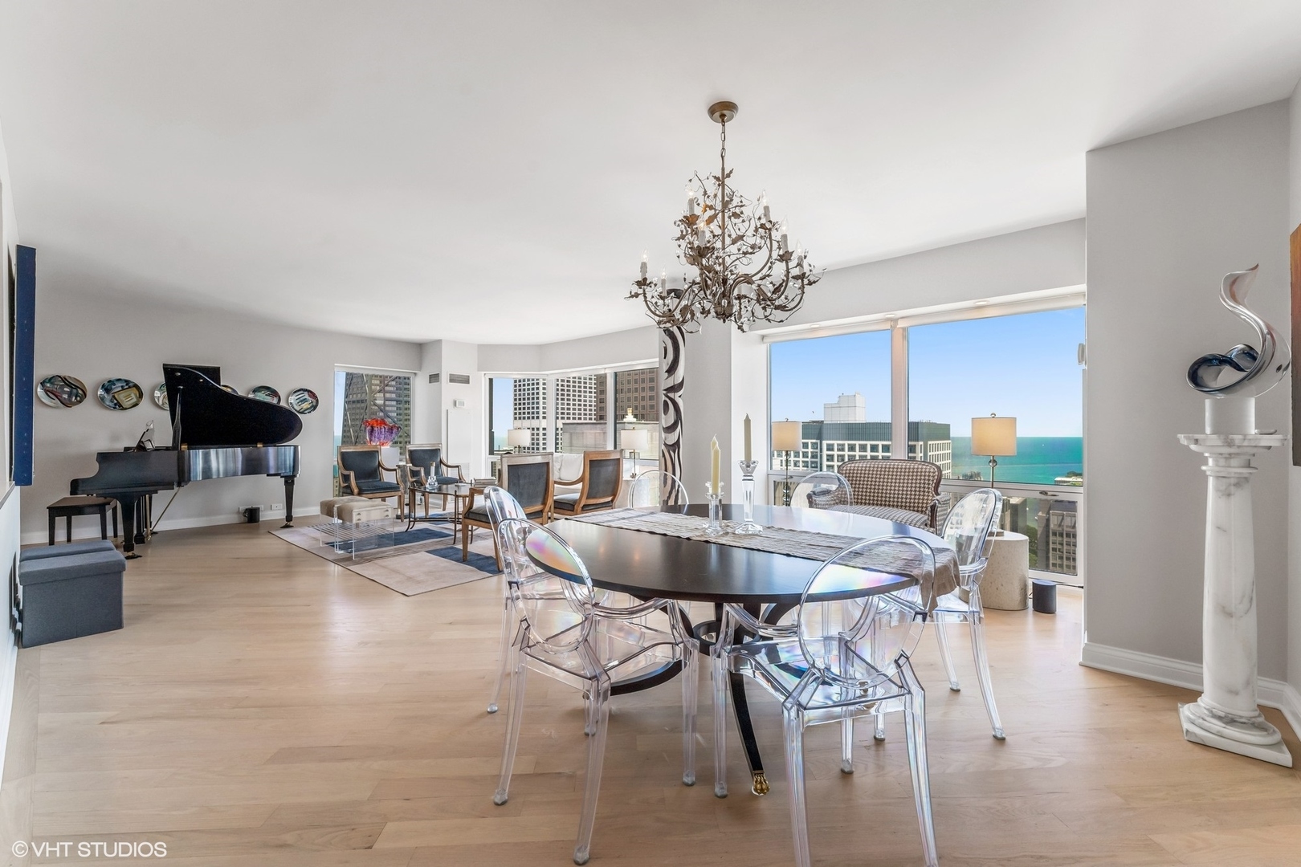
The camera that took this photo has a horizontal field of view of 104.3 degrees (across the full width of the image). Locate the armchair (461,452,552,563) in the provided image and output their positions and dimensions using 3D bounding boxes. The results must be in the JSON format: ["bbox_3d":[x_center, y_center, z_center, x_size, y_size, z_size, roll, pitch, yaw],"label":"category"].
[{"bbox_3d":[-1.330,0.685,4.720,0.630,1.000,0.600,0,0,37],"label":"armchair"}]

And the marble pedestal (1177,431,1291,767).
[{"bbox_3d":[2.245,0.594,1.955,0.258,1.172,0.258,0,0,40],"label":"marble pedestal"}]

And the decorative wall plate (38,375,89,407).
[{"bbox_3d":[-6.430,-0.462,5.530,0.045,0.360,0.360,0,0,44],"label":"decorative wall plate"}]

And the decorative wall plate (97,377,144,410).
[{"bbox_3d":[-6.090,-0.459,5.830,0.050,0.375,0.375,0,0,41],"label":"decorative wall plate"}]

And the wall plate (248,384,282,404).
[{"bbox_3d":[-5.230,-0.469,6.850,0.045,0.360,0.360,0,0,44],"label":"wall plate"}]

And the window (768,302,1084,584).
[{"bbox_3d":[2.330,0.085,4.710,2.630,2.190,0.120,0,0,37],"label":"window"}]

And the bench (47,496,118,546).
[{"bbox_3d":[-5.850,0.940,5.250,0.400,0.480,0.950,0,0,-40],"label":"bench"}]

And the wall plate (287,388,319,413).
[{"bbox_3d":[-4.920,-0.457,7.190,0.050,0.375,0.375,0,0,41],"label":"wall plate"}]

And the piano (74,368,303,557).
[{"bbox_3d":[-4.948,0.230,5.667,1.820,1.900,1.550,0,0,-40],"label":"piano"}]

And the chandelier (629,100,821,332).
[{"bbox_3d":[0.325,-0.964,2.280,0.850,0.990,0.850,0,0,0],"label":"chandelier"}]

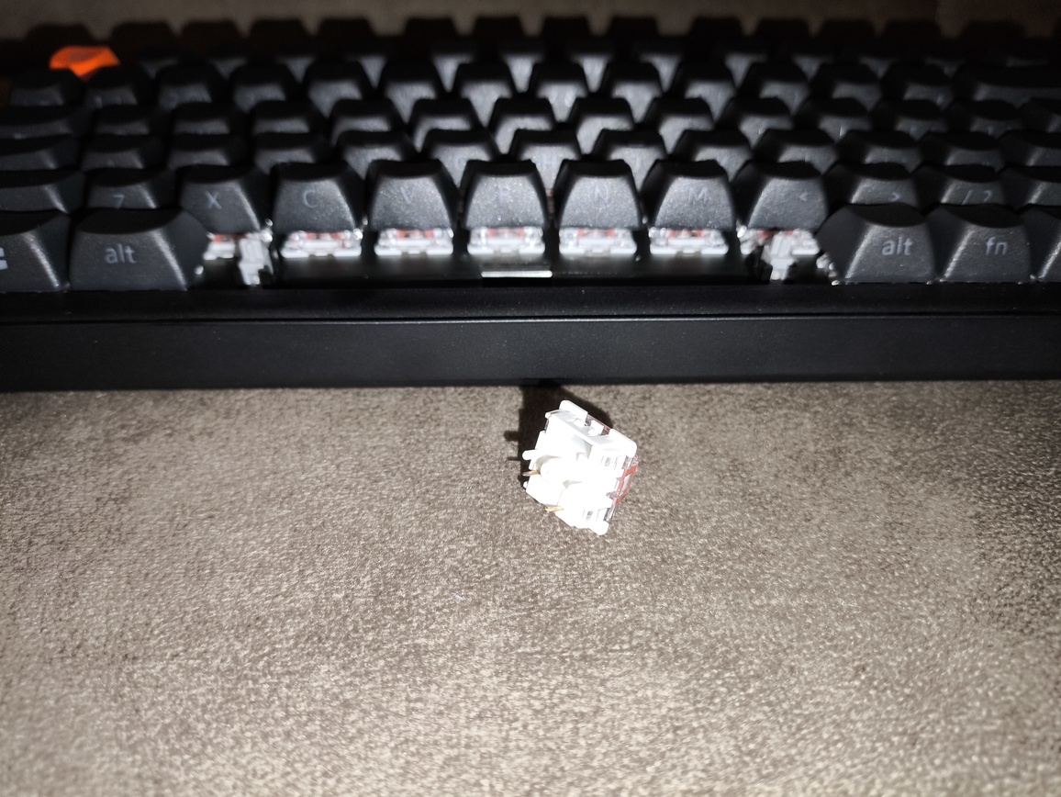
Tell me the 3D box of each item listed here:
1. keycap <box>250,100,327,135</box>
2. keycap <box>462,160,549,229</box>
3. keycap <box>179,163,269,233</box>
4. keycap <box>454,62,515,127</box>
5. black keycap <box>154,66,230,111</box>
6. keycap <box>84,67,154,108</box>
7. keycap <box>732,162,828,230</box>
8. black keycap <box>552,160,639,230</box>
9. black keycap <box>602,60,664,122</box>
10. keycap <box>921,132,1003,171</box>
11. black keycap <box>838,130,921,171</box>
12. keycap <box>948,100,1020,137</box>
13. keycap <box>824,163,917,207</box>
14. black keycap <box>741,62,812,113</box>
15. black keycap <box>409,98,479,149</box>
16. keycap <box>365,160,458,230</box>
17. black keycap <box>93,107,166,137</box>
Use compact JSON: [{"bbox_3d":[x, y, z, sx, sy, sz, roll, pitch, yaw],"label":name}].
[{"bbox_3d":[-0.058,-0.067,0.186,0.018,0.009,0.018,-1,40,-1],"label":"keycap"},{"bbox_3d":[-0.005,-0.043,0.156,0.018,0.009,0.018,-1,41,-1],"label":"keycap"},{"bbox_3d":[-0.062,-0.042,0.155,0.018,0.009,0.018,-1,41,-2],"label":"keycap"},{"bbox_3d":[-0.012,-0.080,0.198,0.018,0.011,0.018,-1,40,-1],"label":"keycap"},{"bbox_3d":[-0.086,-0.079,0.197,0.018,0.010,0.018,-1,41,-1],"label":"black keycap"},{"bbox_3d":[-0.106,-0.078,0.198,0.018,0.011,0.018,-1,41,-2],"label":"keycap"},{"bbox_3d":[0.051,-0.043,0.158,0.018,0.009,0.018,-1,41,-2],"label":"keycap"},{"bbox_3d":[0.013,-0.043,0.156,0.018,0.010,0.018,-1,40,-1],"label":"black keycap"},{"bbox_3d":[0.026,-0.080,0.200,0.018,0.011,0.018,-1,41,-2],"label":"black keycap"},{"bbox_3d":[0.098,-0.056,0.176,0.018,0.009,0.018,-1,40,-1],"label":"keycap"},{"bbox_3d":[0.079,-0.056,0.172,0.018,0.009,0.018,-1,40,-1],"label":"black keycap"},{"bbox_3d":[0.112,-0.068,0.190,0.018,0.009,0.018,-1,41,-2],"label":"keycap"},{"bbox_3d":[0.070,-0.044,0.157,0.018,0.010,0.018,-1,40,-1],"label":"keycap"},{"bbox_3d":[0.064,-0.081,0.203,0.018,0.011,0.018,-1,40,-1],"label":"black keycap"},{"bbox_3d":[-0.020,-0.067,0.185,0.018,0.008,0.018,-1,41,-1],"label":"black keycap"},{"bbox_3d":[-0.024,-0.043,0.157,0.018,0.010,0.018,-1,40,-1],"label":"keycap"},{"bbox_3d":[-0.096,-0.065,0.182,0.018,0.009,0.018,-1,40,-1],"label":"black keycap"}]

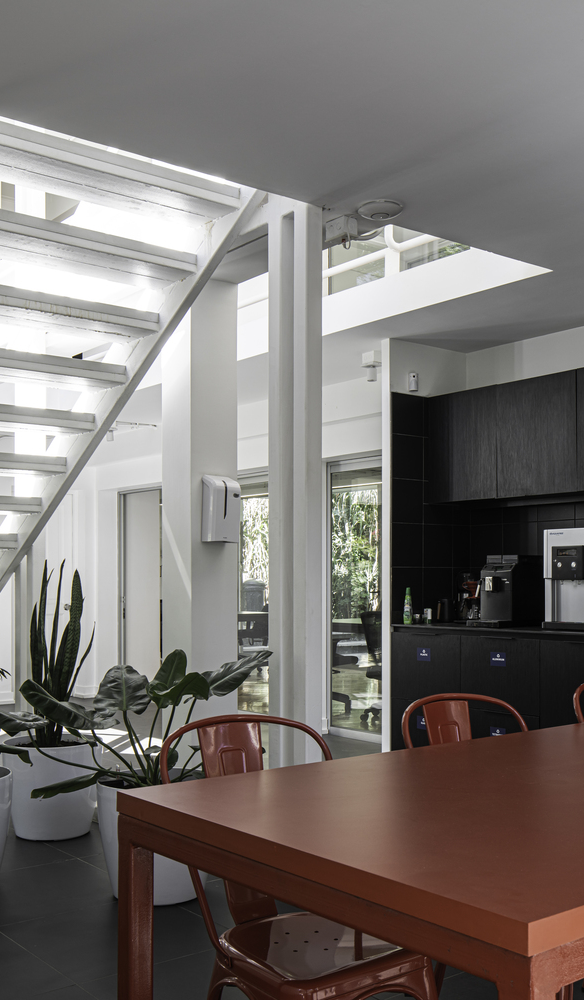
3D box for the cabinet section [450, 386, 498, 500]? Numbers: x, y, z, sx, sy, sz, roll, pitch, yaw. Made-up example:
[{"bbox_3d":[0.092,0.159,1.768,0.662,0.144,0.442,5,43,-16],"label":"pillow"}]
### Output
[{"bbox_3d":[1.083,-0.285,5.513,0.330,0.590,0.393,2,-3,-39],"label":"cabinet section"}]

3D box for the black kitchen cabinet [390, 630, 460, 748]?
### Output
[{"bbox_3d":[0.968,1.136,5.698,0.616,0.780,0.518,2,-4,-39],"label":"black kitchen cabinet"}]

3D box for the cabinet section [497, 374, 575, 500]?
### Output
[{"bbox_3d":[1.362,-0.314,5.168,0.330,0.590,0.493,2,-3,-39],"label":"cabinet section"}]

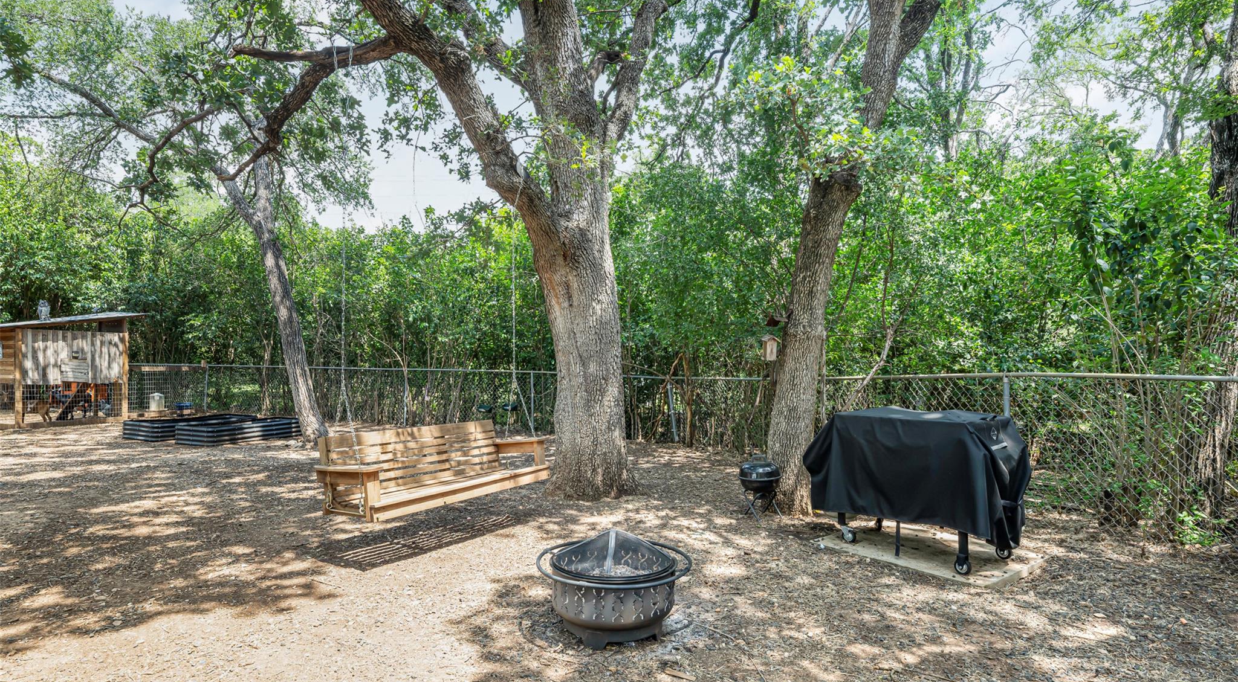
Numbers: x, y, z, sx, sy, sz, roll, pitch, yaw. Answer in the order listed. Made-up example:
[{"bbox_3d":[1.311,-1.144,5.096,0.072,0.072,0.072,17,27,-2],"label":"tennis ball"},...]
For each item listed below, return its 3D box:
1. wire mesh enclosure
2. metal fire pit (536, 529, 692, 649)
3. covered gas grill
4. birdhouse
[{"bbox_3d":[-3.500,1.130,11.800,21.200,1.400,3.900,-1,-2,34],"label":"wire mesh enclosure"},{"bbox_3d":[-0.024,1.175,3.070,0.765,0.490,0.765,0,-2,0],"label":"metal fire pit"},{"bbox_3d":[1.980,0.955,4.290,0.600,0.940,1.420,1,-2,-33],"label":"covered gas grill"},{"bbox_3d":[2.000,0.098,8.150,0.180,0.345,0.200,0,-2,-12],"label":"birdhouse"}]

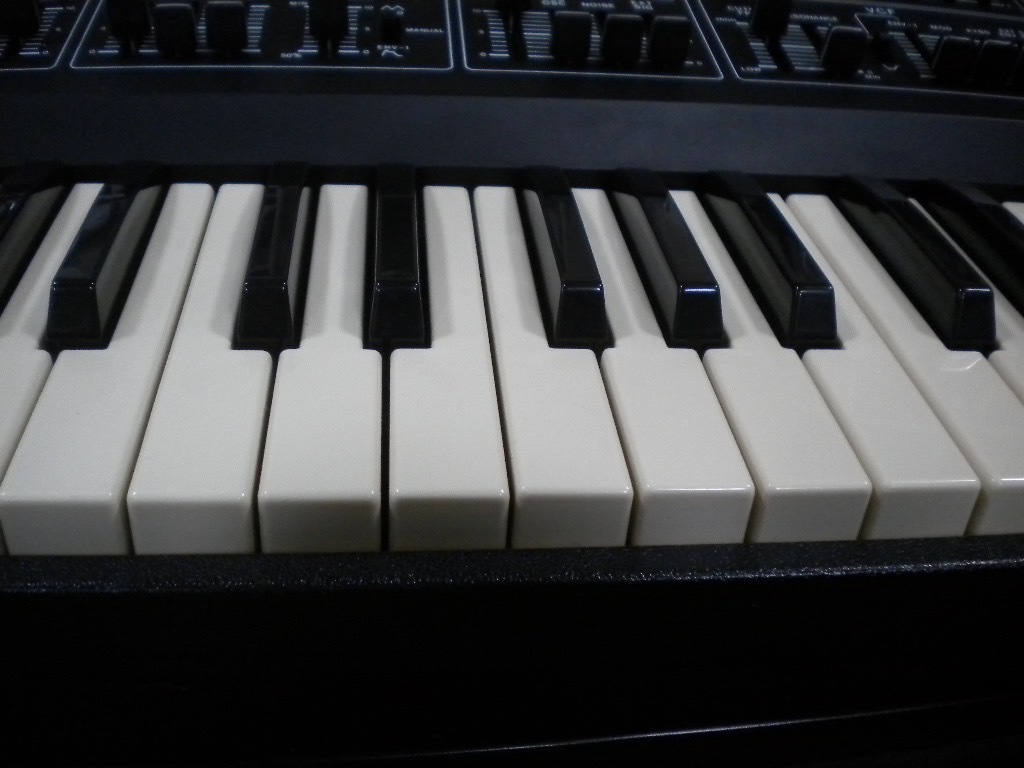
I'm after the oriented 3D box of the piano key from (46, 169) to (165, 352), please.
[{"bbox_3d":[-0.098,-0.035,0.252,0.012,0.012,0.078,0,35,-6],"label":"piano key"}]

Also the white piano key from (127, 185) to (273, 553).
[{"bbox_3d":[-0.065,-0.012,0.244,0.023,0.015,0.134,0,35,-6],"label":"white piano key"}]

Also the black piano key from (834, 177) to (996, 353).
[{"bbox_3d":[0.108,-0.036,0.276,0.012,0.012,0.078,0,35,-6],"label":"black piano key"}]

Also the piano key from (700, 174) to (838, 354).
[{"bbox_3d":[0.068,-0.036,0.271,0.012,0.012,0.078,0,35,-6],"label":"piano key"}]

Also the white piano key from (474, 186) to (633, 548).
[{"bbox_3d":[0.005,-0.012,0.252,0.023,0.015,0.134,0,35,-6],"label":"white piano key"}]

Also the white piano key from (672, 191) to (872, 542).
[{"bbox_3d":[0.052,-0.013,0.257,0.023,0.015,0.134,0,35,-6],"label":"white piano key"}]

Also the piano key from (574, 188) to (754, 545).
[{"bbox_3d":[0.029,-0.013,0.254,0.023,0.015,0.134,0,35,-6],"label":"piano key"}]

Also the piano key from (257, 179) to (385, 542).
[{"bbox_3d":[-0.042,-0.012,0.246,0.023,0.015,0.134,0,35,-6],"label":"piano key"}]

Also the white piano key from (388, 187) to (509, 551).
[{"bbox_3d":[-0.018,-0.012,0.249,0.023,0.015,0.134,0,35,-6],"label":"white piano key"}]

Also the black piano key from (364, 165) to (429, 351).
[{"bbox_3d":[-0.029,-0.036,0.260,0.012,0.012,0.078,0,35,-6],"label":"black piano key"}]

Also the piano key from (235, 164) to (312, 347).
[{"bbox_3d":[-0.057,-0.036,0.257,0.012,0.012,0.078,0,35,-6],"label":"piano key"}]

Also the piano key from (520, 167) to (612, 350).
[{"bbox_3d":[0.013,-0.036,0.265,0.012,0.012,0.078,0,35,-6],"label":"piano key"}]

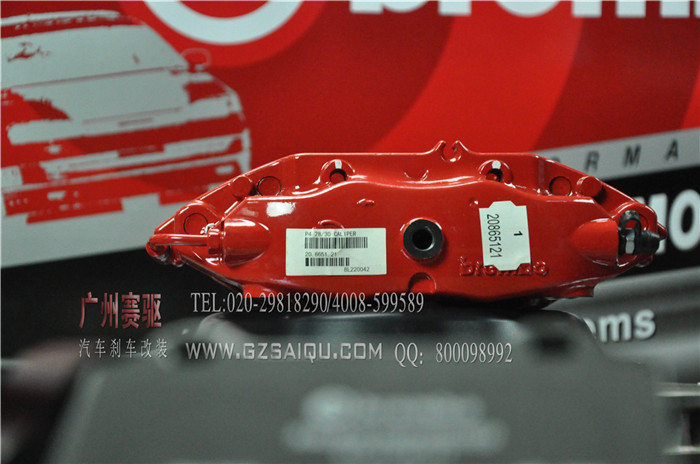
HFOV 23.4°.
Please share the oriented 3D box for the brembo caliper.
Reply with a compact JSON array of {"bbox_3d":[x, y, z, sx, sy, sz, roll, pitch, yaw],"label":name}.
[{"bbox_3d":[0.029,-0.004,0.850,0.258,0.078,0.125,0,4,-2],"label":"brembo caliper"}]

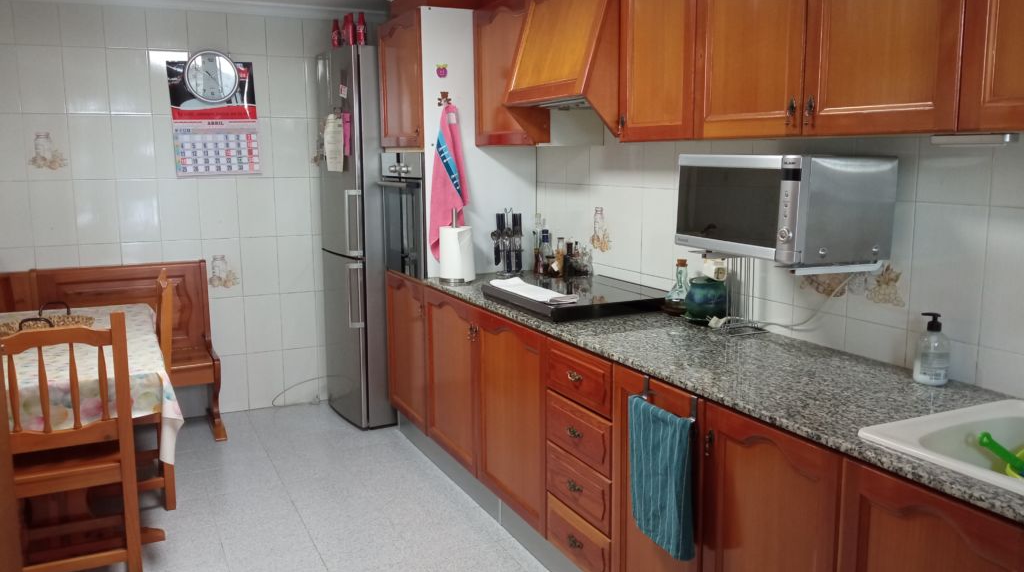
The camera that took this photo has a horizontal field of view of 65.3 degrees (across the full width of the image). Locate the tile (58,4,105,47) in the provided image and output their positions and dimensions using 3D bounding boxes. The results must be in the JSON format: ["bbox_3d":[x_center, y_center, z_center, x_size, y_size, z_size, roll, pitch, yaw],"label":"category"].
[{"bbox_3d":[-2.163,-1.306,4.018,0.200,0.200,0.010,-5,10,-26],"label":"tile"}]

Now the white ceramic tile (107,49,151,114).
[{"bbox_3d":[-1.982,-1.057,4.145,0.200,0.334,0.010,-5,10,-26],"label":"white ceramic tile"}]

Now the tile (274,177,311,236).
[{"bbox_3d":[-1.250,-0.452,4.567,0.200,0.333,0.010,-4,10,-22],"label":"tile"}]

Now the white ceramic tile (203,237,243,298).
[{"bbox_3d":[-1.617,-0.097,4.475,0.198,0.332,0.010,-5,10,-26],"label":"white ceramic tile"}]

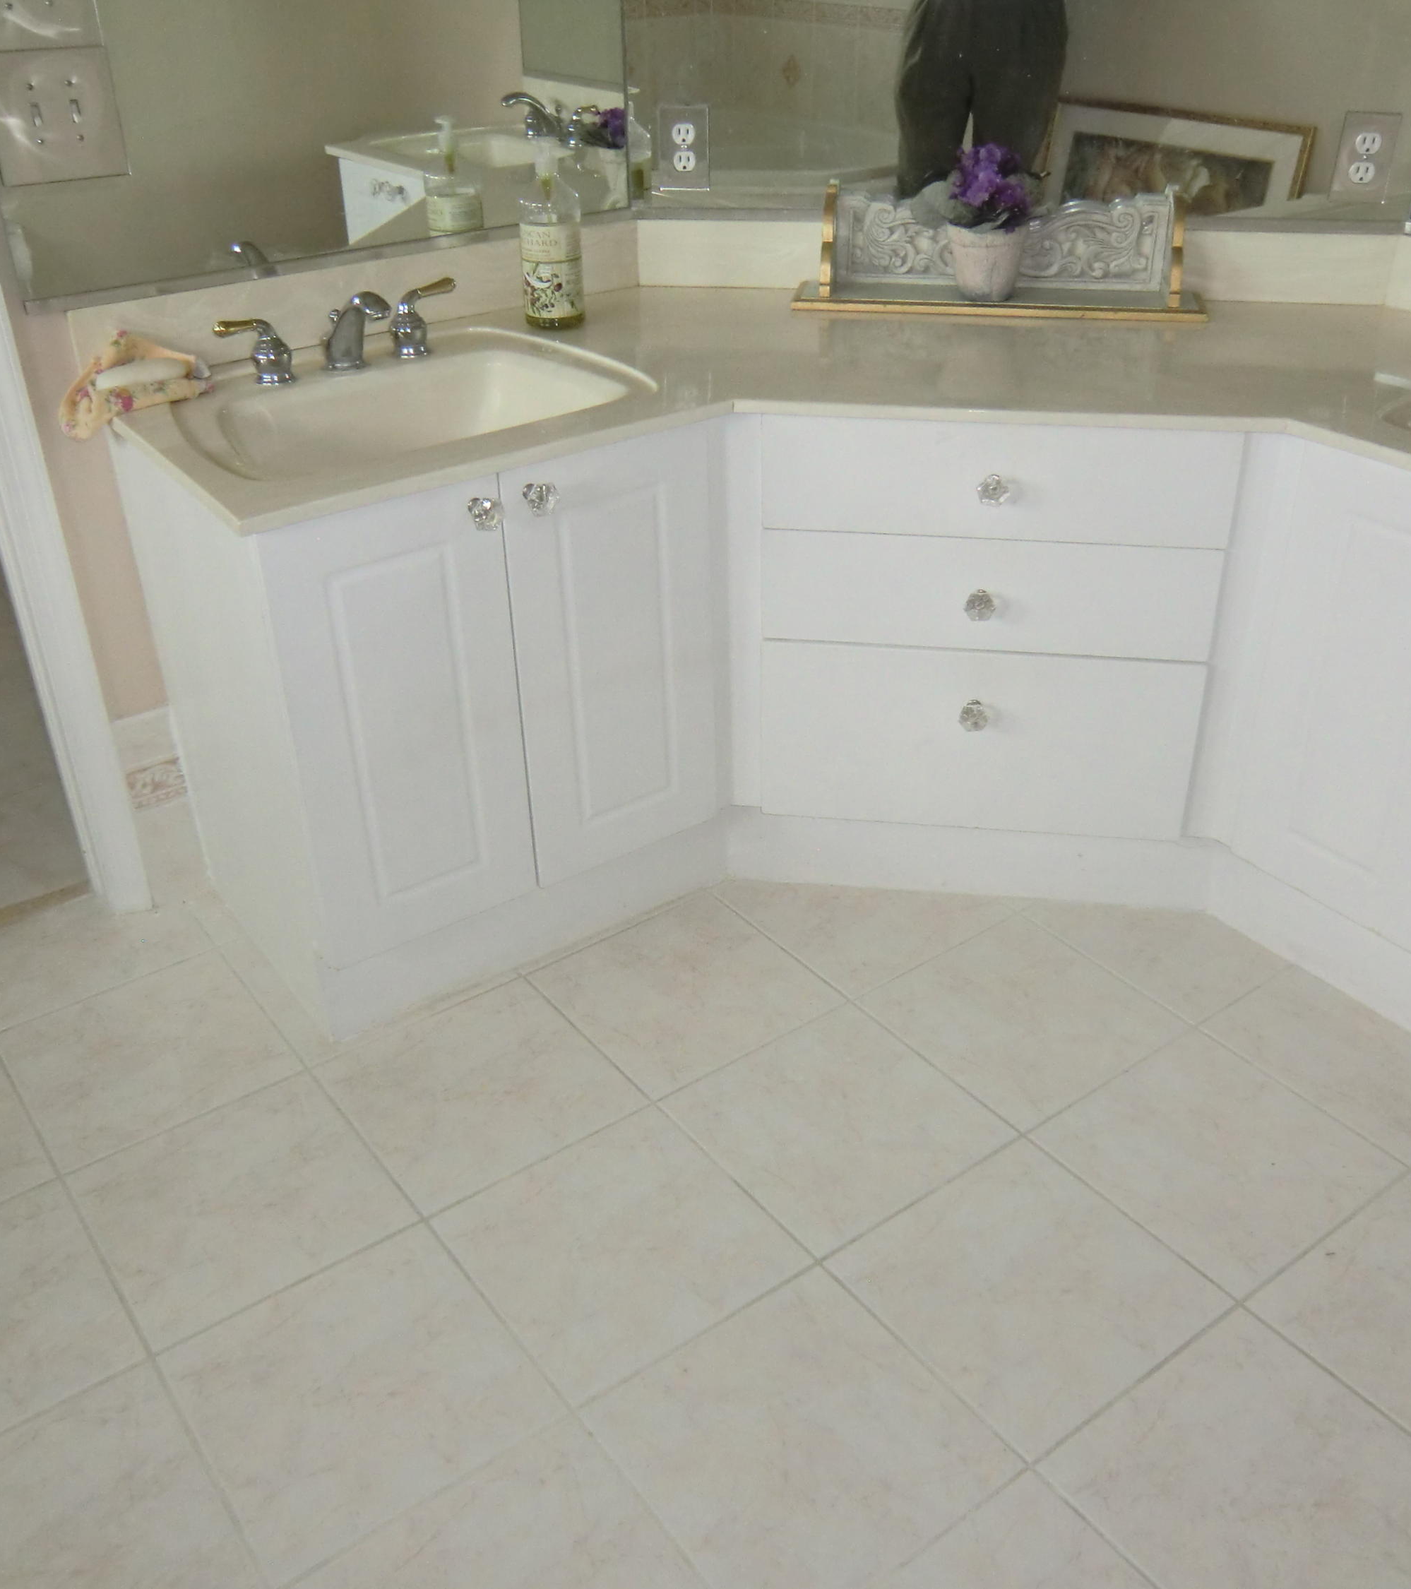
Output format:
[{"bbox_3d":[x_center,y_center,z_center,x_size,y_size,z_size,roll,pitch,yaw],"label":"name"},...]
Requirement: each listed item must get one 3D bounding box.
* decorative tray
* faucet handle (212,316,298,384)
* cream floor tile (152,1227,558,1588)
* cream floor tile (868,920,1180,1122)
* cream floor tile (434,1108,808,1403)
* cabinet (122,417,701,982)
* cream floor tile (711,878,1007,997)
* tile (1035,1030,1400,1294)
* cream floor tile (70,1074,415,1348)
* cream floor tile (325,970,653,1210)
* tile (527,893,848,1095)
[{"bbox_3d":[0.449,-0.827,2.229,0.618,0.172,0.115,5,32,9],"label":"decorative tray"},{"bbox_3d":[-0.599,-0.594,1.969,0.090,0.078,0.055,-22,37,-30],"label":"faucet handle"},{"bbox_3d":[-0.342,0.586,1.452,0.305,0.012,0.305,-22,37,-30],"label":"cream floor tile"},{"bbox_3d":[0.411,0.290,1.916,0.305,0.012,0.305,-22,37,-30],"label":"cream floor tile"},{"bbox_3d":[-0.095,0.494,1.628,0.309,0.010,0.309,-22,37,-30],"label":"cream floor tile"},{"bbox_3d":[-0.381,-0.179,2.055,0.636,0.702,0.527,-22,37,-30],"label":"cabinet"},{"bbox_3d":[0.221,0.166,2.157,0.309,0.010,0.309,-22,37,-30],"label":"cream floor tile"},{"bbox_3d":[0.602,0.427,1.747,0.313,0.010,0.313,-22,37,-30],"label":"tile"},{"bbox_3d":[-0.537,0.472,1.707,0.313,0.010,0.313,-22,37,-30],"label":"cream floor tile"},{"bbox_3d":[-0.282,0.370,1.865,0.313,0.010,0.313,-22,37,-30],"label":"cream floor tile"},{"bbox_3d":[-0.027,0.264,1.973,0.305,0.012,0.305,-22,37,-30],"label":"tile"}]

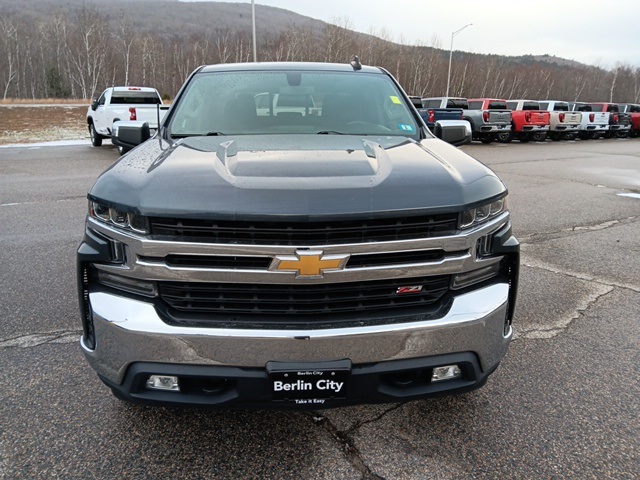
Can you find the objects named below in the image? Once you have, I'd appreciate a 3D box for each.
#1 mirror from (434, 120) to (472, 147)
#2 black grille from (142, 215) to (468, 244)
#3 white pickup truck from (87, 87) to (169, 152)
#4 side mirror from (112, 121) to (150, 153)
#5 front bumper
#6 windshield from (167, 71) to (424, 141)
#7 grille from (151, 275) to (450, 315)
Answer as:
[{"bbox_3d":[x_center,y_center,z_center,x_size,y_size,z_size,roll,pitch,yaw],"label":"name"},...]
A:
[{"bbox_3d":[0.944,-0.754,3.411,0.280,0.200,0.170,-1,16,-4],"label":"mirror"},{"bbox_3d":[-0.052,-0.041,1.902,1.280,0.130,0.160,-1,16,-4],"label":"black grille"},{"bbox_3d":[-6.274,-4.108,16.322,2.150,2.000,6.000,-12,20,-35],"label":"white pickup truck"},{"bbox_3d":[-1.266,-0.715,3.274,0.270,0.200,0.170,-1,16,-4],"label":"side mirror"},{"bbox_3d":[-0.054,0.412,2.063,2.040,0.430,0.520,-1,16,-4],"label":"front bumper"},{"bbox_3d":[-0.157,-0.975,3.326,1.640,0.200,0.820,-1,52,-4],"label":"windshield"},{"bbox_3d":[-0.050,0.219,1.956,1.260,0.150,0.150,-1,16,-4],"label":"grille"}]

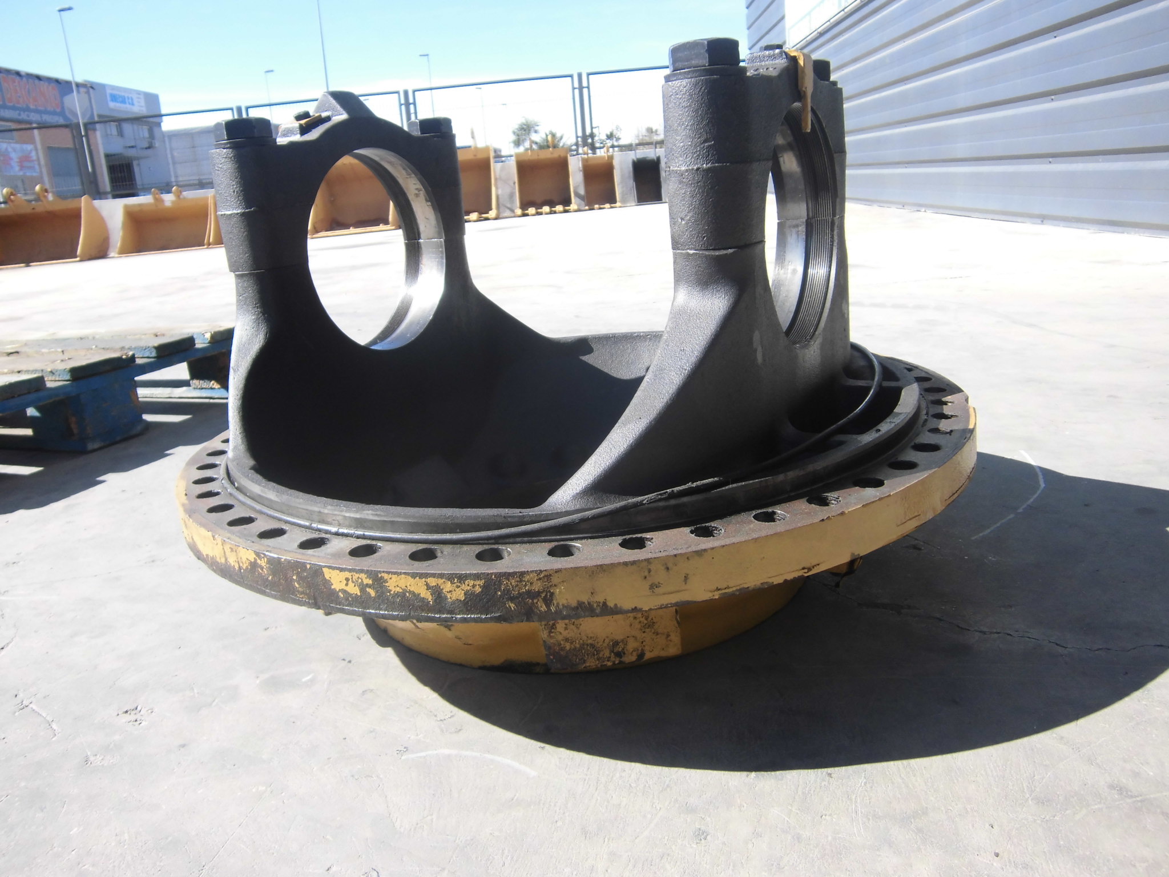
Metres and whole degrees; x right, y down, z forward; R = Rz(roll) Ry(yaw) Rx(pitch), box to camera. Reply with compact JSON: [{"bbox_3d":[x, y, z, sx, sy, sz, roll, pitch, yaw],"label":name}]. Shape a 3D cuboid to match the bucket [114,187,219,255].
[{"bbox_3d":[-6.642,-3.504,13.986,1.563,1.000,0.700,-4,16,3],"label":"bucket"}]

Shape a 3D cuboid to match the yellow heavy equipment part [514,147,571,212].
[{"bbox_3d":[-0.659,-4.095,13.831,0.913,1.080,0.780,-4,16,3],"label":"yellow heavy equipment part"}]

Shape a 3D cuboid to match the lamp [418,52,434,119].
[{"bbox_3d":[-11.136,-22.665,64.369,0.780,10.000,0.280,-5,16,0],"label":"lamp"}]

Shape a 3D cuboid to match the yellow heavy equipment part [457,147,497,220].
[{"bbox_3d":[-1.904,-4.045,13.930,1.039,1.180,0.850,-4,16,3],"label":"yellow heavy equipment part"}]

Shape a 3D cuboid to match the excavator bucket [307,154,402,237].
[{"bbox_3d":[-3.665,-3.925,13.955,1.430,1.300,0.900,-4,16,3],"label":"excavator bucket"}]

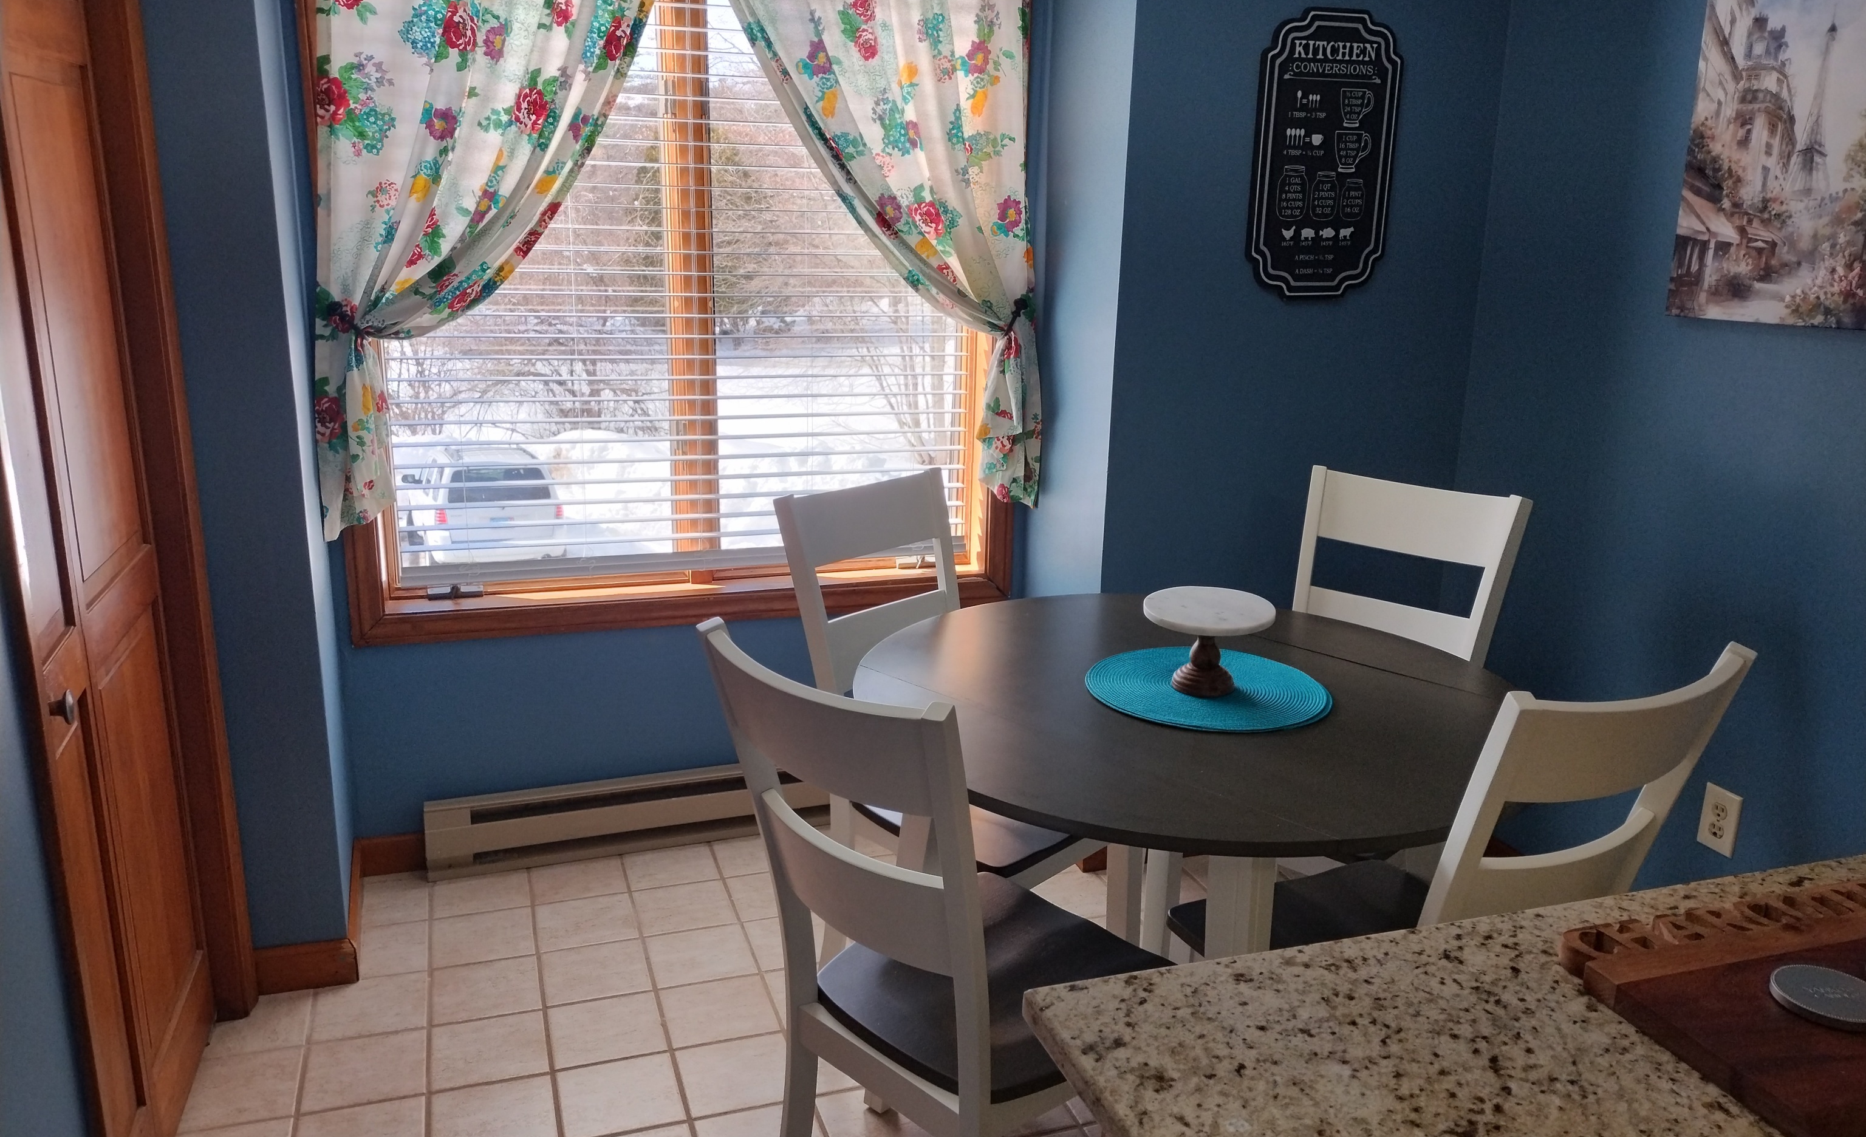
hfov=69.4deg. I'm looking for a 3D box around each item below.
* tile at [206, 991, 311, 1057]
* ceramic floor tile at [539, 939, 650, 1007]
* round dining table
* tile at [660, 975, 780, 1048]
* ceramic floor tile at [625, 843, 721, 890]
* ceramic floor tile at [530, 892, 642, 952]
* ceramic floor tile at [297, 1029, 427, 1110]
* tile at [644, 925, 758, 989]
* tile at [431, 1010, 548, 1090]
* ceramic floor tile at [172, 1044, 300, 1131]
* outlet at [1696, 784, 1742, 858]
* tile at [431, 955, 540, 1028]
[{"bbox_3d":[-1.252,0.843,2.481,0.198,0.010,0.198,-4,16,-19],"label":"tile"},{"bbox_3d":[-0.671,0.805,2.681,0.198,0.010,0.198,-4,16,-19],"label":"ceramic floor tile"},{"bbox_3d":[0.384,0.556,2.200,1.071,0.765,1.071,1,15,0],"label":"round dining table"},{"bbox_3d":[-0.408,0.843,2.560,0.197,0.009,0.197,-4,15,-19],"label":"tile"},{"bbox_3d":[-0.613,0.690,3.122,0.198,0.010,0.198,-4,16,-19],"label":"ceramic floor tile"},{"bbox_3d":[-0.741,0.761,2.886,0.197,0.010,0.197,-4,15,-19],"label":"ceramic floor tile"},{"bbox_3d":[-0.996,0.886,2.374,0.197,0.010,0.197,-4,15,-19],"label":"ceramic floor tile"},{"bbox_3d":[-0.475,0.794,2.748,0.197,0.009,0.197,-4,15,-19],"label":"tile"},{"bbox_3d":[-0.796,0.868,2.427,0.198,0.010,0.198,-4,16,-19],"label":"tile"},{"bbox_3d":[-1.176,0.894,2.297,0.190,0.009,0.197,-4,15,-19],"label":"ceramic floor tile"},{"bbox_3d":[1.506,0.482,2.578,0.007,0.124,0.078,-4,15,-19],"label":"outlet"},{"bbox_3d":[-0.869,0.823,2.630,0.197,0.010,0.197,-4,15,-19],"label":"tile"}]

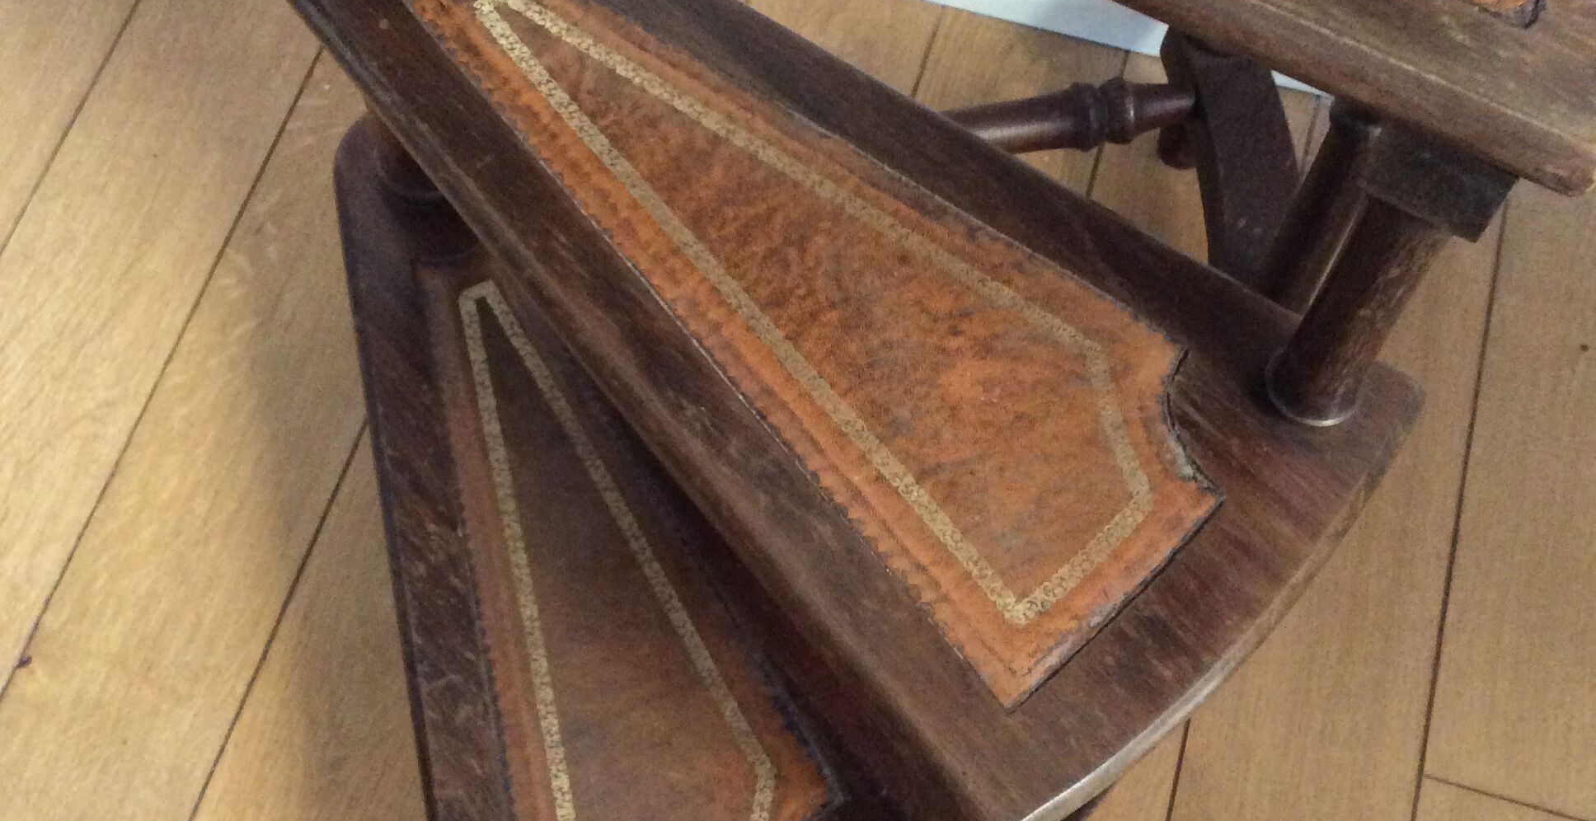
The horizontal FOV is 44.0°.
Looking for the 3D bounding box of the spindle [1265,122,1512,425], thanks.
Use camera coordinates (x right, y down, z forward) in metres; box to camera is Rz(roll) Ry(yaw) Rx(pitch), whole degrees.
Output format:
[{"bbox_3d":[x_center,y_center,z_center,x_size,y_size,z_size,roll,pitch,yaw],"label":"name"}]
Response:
[{"bbox_3d":[0.205,-0.053,0.679,0.040,0.191,0.040,29,66,11],"label":"spindle"}]

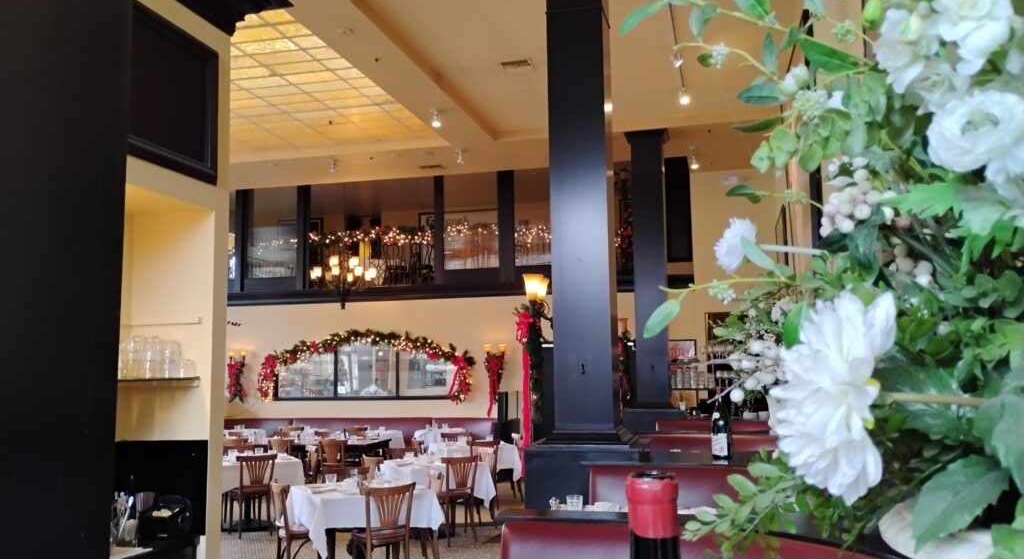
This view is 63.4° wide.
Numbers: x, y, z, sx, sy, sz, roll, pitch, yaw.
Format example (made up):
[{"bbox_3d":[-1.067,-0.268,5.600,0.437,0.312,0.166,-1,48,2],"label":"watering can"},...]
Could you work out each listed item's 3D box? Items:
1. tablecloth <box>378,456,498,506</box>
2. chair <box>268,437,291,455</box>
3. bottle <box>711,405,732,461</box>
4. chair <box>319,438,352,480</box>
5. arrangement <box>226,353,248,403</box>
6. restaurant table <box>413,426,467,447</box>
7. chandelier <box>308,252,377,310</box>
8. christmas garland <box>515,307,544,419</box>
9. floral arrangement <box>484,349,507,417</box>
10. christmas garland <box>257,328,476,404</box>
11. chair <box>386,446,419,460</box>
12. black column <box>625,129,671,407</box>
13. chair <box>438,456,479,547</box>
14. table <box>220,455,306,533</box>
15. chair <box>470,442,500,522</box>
[{"bbox_3d":[-0.776,2.079,8.478,0.900,0.460,0.900,2,-7,-27],"label":"tablecloth"},{"bbox_3d":[-2.986,2.595,11.169,0.430,0.880,0.490,-3,-6,19],"label":"chair"},{"bbox_3d":[1.429,0.980,5.686,0.135,0.500,0.135,-5,-8,37],"label":"bottle"},{"bbox_3d":[-2.093,2.411,10.309,0.430,0.870,0.500,-2,-6,14],"label":"chair"},{"bbox_3d":[-4.828,1.741,14.590,0.290,0.900,0.220,-2,-6,14],"label":"arrangement"},{"bbox_3d":[-1.081,2.712,12.738,0.740,0.760,0.740,-2,-6,14],"label":"restaurant table"},{"bbox_3d":[-2.163,0.026,10.646,0.830,0.730,0.830,-1,-6,0],"label":"chandelier"},{"bbox_3d":[0.137,0.633,6.325,0.190,0.860,0.250,-2,-6,14],"label":"christmas garland"},{"bbox_3d":[-0.268,1.670,13.450,0.290,1.080,0.220,-2,-6,14],"label":"floral arrangement"},{"bbox_3d":[-2.477,1.471,14.026,3.850,1.200,0.250,-2,-6,14],"label":"christmas garland"},{"bbox_3d":[-1.041,2.224,8.716,0.440,0.870,0.500,2,-7,-28],"label":"chair"},{"bbox_3d":[2.102,-0.152,12.603,0.600,4.110,0.600,-2,-6,14],"label":"black column"},{"bbox_3d":[-0.607,2.301,8.731,0.430,0.880,0.490,2,-7,-27],"label":"chair"},{"bbox_3d":[-3.043,2.505,9.732,0.950,0.760,0.950,3,-7,-31],"label":"table"},{"bbox_3d":[-0.392,2.481,10.461,0.430,0.880,0.490,1,-6,-16],"label":"chair"}]

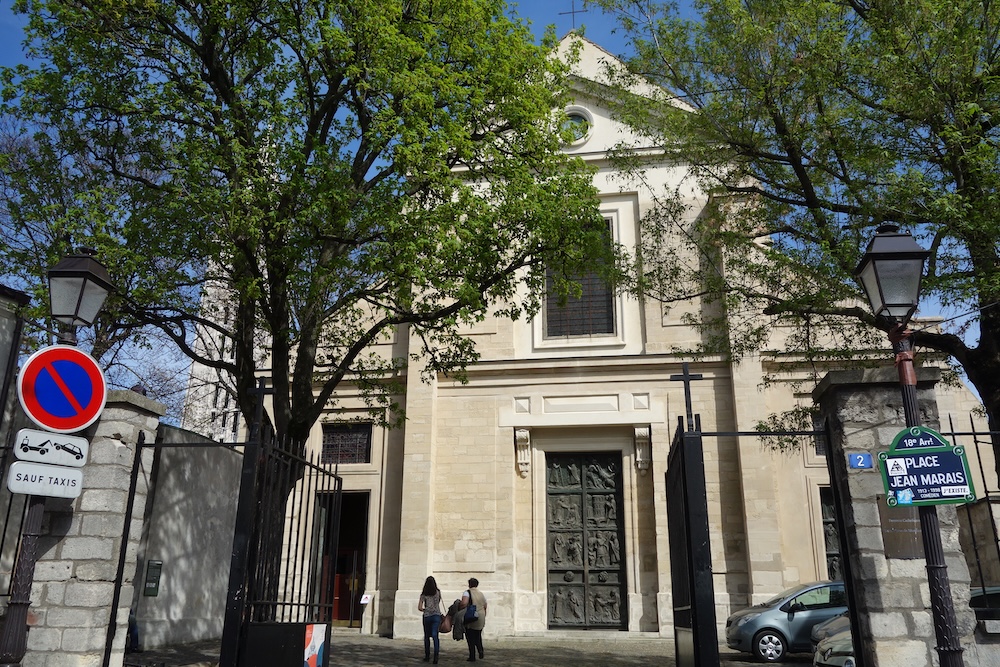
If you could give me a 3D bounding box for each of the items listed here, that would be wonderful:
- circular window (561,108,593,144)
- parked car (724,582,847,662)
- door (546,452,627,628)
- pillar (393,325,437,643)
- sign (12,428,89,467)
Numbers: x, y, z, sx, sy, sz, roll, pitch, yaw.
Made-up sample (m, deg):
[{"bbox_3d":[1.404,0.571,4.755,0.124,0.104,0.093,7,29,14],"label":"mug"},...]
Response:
[{"bbox_3d":[2.468,-6.795,25.595,1.250,1.270,0.280,-2,-18,9],"label":"circular window"},{"bbox_3d":[6.469,5.761,15.710,3.760,1.530,1.700,-2,-18,9],"label":"parked car"},{"bbox_3d":[2.407,5.735,21.815,2.164,4.834,0.180,-2,-18,9],"label":"door"},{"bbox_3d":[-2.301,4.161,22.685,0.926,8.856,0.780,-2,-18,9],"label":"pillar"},{"bbox_3d":[-3.182,0.816,5.520,0.030,0.210,0.505,-11,-21,32],"label":"sign"}]

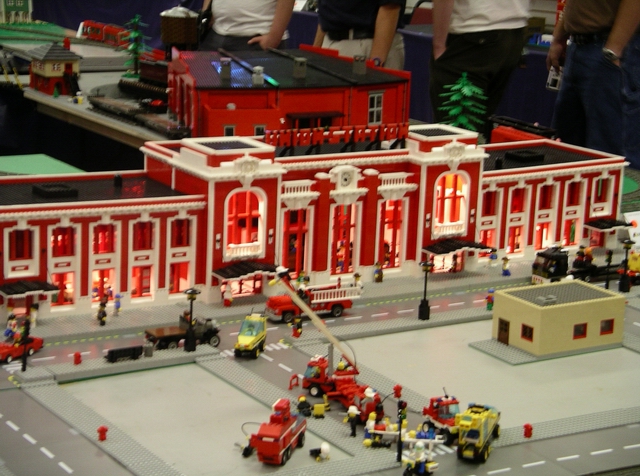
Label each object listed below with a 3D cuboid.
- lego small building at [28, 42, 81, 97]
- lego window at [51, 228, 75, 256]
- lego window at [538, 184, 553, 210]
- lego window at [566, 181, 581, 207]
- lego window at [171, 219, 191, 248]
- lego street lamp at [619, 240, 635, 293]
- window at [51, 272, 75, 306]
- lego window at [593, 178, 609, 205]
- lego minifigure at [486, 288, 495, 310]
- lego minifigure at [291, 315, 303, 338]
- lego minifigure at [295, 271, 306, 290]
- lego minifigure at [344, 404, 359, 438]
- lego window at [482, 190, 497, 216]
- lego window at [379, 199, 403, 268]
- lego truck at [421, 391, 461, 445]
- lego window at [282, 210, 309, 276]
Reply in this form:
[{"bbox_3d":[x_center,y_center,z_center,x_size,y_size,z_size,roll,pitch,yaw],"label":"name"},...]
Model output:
[{"bbox_3d":[-0.998,-0.643,5.850,0.165,0.190,0.155,-6,15,-32],"label":"lego small building"},{"bbox_3d":[-0.473,0.008,2.866,0.046,0.056,0.011,-6,15,-32],"label":"lego window"},{"bbox_3d":[0.504,-0.091,3.482,0.042,0.058,0.011,-6,15,-32],"label":"lego window"},{"bbox_3d":[0.572,-0.099,3.502,0.027,0.053,0.010,-6,16,-31],"label":"lego window"},{"bbox_3d":[-0.261,-0.009,2.921,0.041,0.057,0.010,-6,15,-32],"label":"lego window"},{"bbox_3d":[0.628,0.057,3.176,0.033,0.106,0.033,-6,15,-32],"label":"lego street lamp"},{"bbox_3d":[-0.466,0.094,2.814,0.043,0.062,0.010,-6,15,-32],"label":"window"},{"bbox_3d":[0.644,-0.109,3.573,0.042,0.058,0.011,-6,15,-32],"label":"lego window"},{"bbox_3d":[0.335,0.121,3.046,0.023,0.042,0.016,10,15,30],"label":"lego minifigure"},{"bbox_3d":[-0.042,0.159,2.808,0.023,0.041,0.016,13,16,38],"label":"lego minifigure"},{"bbox_3d":[-0.037,0.085,3.125,0.018,0.040,0.013,-5,15,-32],"label":"lego minifigure"},{"bbox_3d":[0.051,0.276,2.336,0.015,0.044,0.023,-9,16,-42],"label":"lego minifigure"},{"bbox_3d":[0.369,-0.075,3.379,0.026,0.055,0.010,-6,16,-31],"label":"lego window"},{"bbox_3d":[0.149,-0.008,3.243,0.042,0.145,0.014,-6,16,-31],"label":"lego window"},{"bbox_3d":[0.193,0.269,2.328,0.043,0.062,0.082,-5,15,-32],"label":"lego truck"},{"bbox_3d":[-0.049,0.010,3.122,0.048,0.135,0.014,-6,16,-31],"label":"lego window"}]

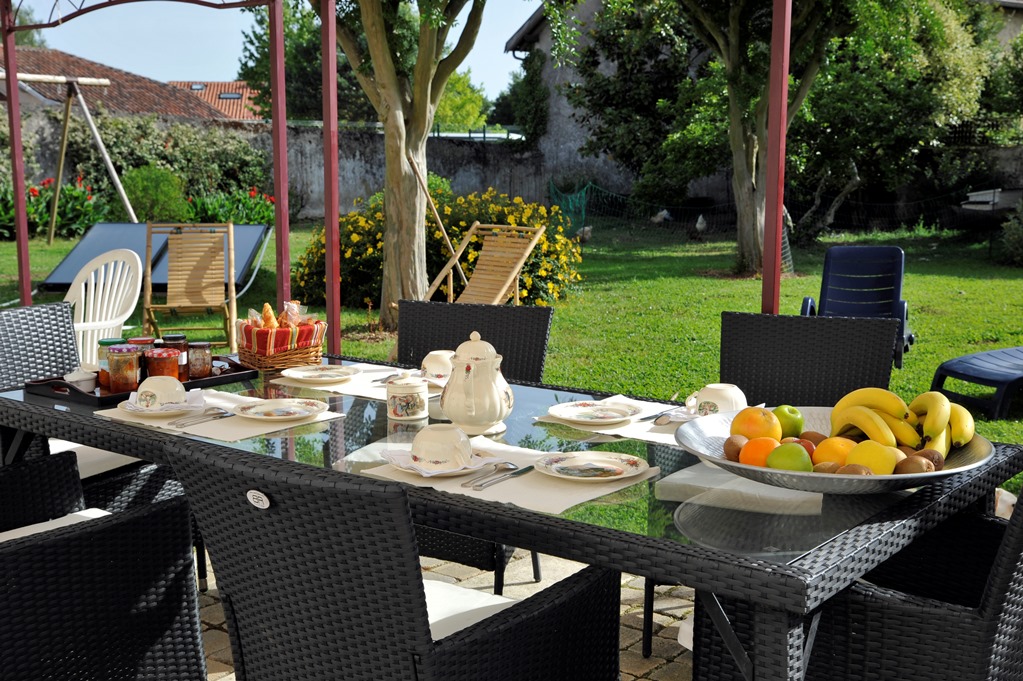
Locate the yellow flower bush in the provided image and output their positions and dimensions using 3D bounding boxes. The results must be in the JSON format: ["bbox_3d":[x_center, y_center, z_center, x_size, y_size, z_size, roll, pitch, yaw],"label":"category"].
[{"bbox_3d":[-0.739,-1.032,12.380,2.820,1.130,2.000,0,8,0],"label":"yellow flower bush"}]

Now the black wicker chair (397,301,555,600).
[{"bbox_3d":[-0.254,0.350,3.777,0.615,0.860,0.640,4,9,24],"label":"black wicker chair"}]

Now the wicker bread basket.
[{"bbox_3d":[-0.661,0.004,3.595,0.185,0.118,0.215,-6,10,-37],"label":"wicker bread basket"}]

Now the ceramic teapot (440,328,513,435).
[{"bbox_3d":[-0.074,0.087,2.695,0.160,0.212,0.235,1,8,5],"label":"ceramic teapot"}]

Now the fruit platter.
[{"bbox_3d":[0.567,0.172,2.253,0.560,0.172,0.560,0,8,0],"label":"fruit platter"}]

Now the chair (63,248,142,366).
[{"bbox_3d":[-1.910,0.077,5.509,0.570,0.900,0.570,7,10,38],"label":"chair"}]

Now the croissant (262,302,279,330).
[{"bbox_3d":[-0.681,-0.037,3.535,0.055,0.125,0.060,-6,10,-37],"label":"croissant"}]

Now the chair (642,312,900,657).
[{"bbox_3d":[0.767,0.396,3.466,0.615,0.860,0.640,3,9,20],"label":"chair"}]

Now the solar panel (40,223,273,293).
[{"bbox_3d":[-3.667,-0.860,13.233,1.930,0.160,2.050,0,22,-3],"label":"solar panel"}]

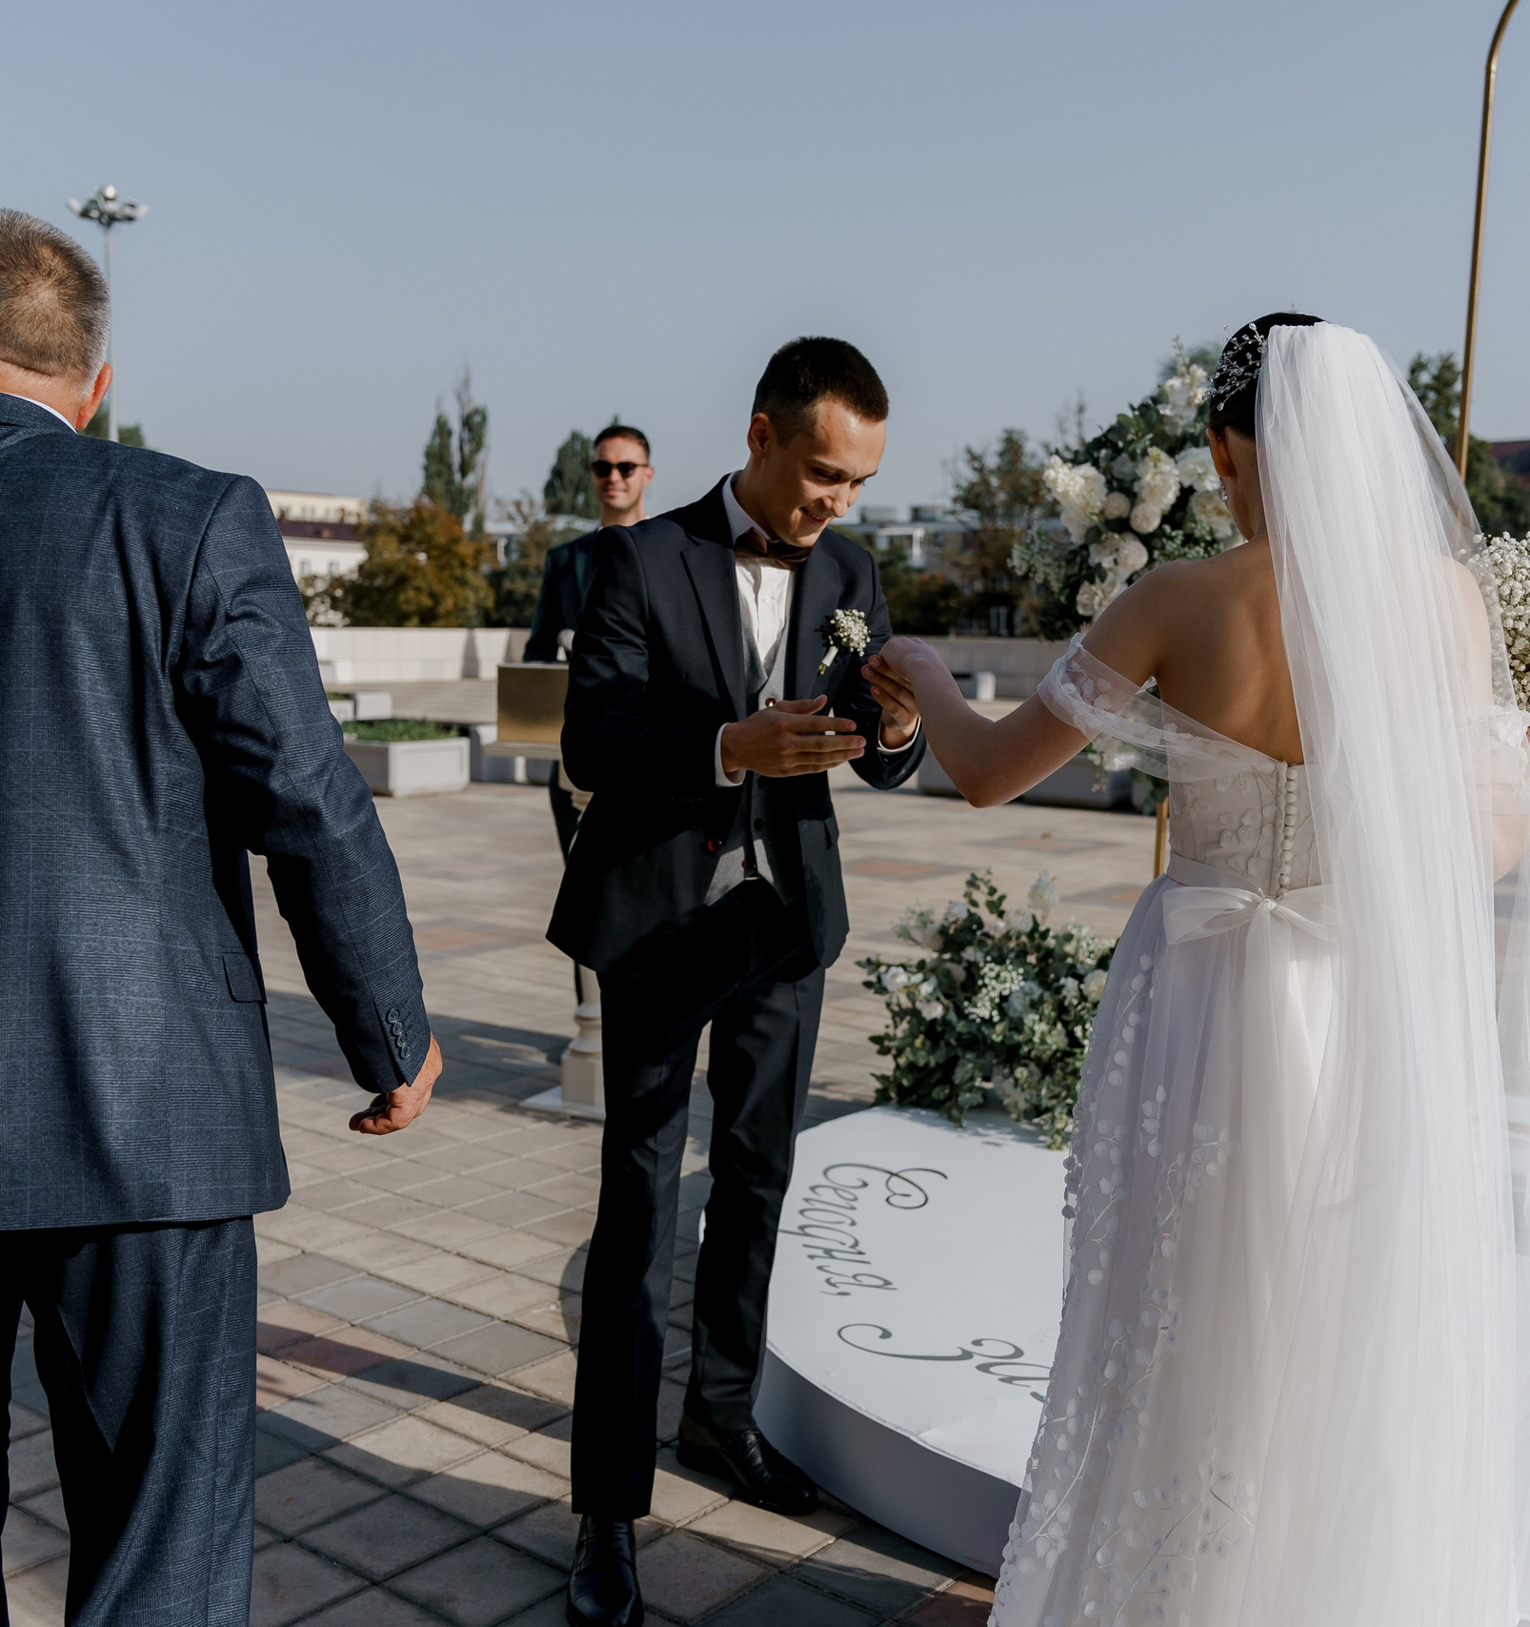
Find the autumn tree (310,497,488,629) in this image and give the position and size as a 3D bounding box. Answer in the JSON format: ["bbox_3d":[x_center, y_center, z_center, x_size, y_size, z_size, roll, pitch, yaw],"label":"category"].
[{"bbox_3d":[-11.482,-7.336,60.000,5.600,5.237,5.000,1,6,0],"label":"autumn tree"}]

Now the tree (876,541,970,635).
[{"bbox_3d":[3.943,-5.298,50.000,3.000,3.689,2.800,1,6,0],"label":"tree"}]

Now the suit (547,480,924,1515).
[{"bbox_3d":[-0.049,0.282,2.780,0.550,1.490,0.460,-3,7,-35],"label":"suit"}]

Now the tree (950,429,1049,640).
[{"bbox_3d":[6.989,-7.526,55.000,3.600,7.270,3.600,1,6,0],"label":"tree"}]

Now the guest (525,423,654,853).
[{"bbox_3d":[-0.410,-0.125,5.400,0.560,1.860,0.420,3,6,15],"label":"guest"}]

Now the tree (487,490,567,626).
[{"bbox_3d":[-7.878,-7.690,62.000,3.200,5.689,3.200,1,6,0],"label":"tree"}]

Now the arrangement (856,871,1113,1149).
[{"bbox_3d":[0.563,0.441,4.650,0.700,0.604,0.580,6,7,39],"label":"arrangement"}]

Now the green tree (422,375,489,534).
[{"bbox_3d":[-17.956,-17.677,110.000,4.200,15.908,4.000,1,6,0],"label":"green tree"}]

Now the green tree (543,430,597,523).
[{"bbox_3d":[-10.442,-16.061,110.000,5.000,12.971,5.000,1,6,0],"label":"green tree"}]

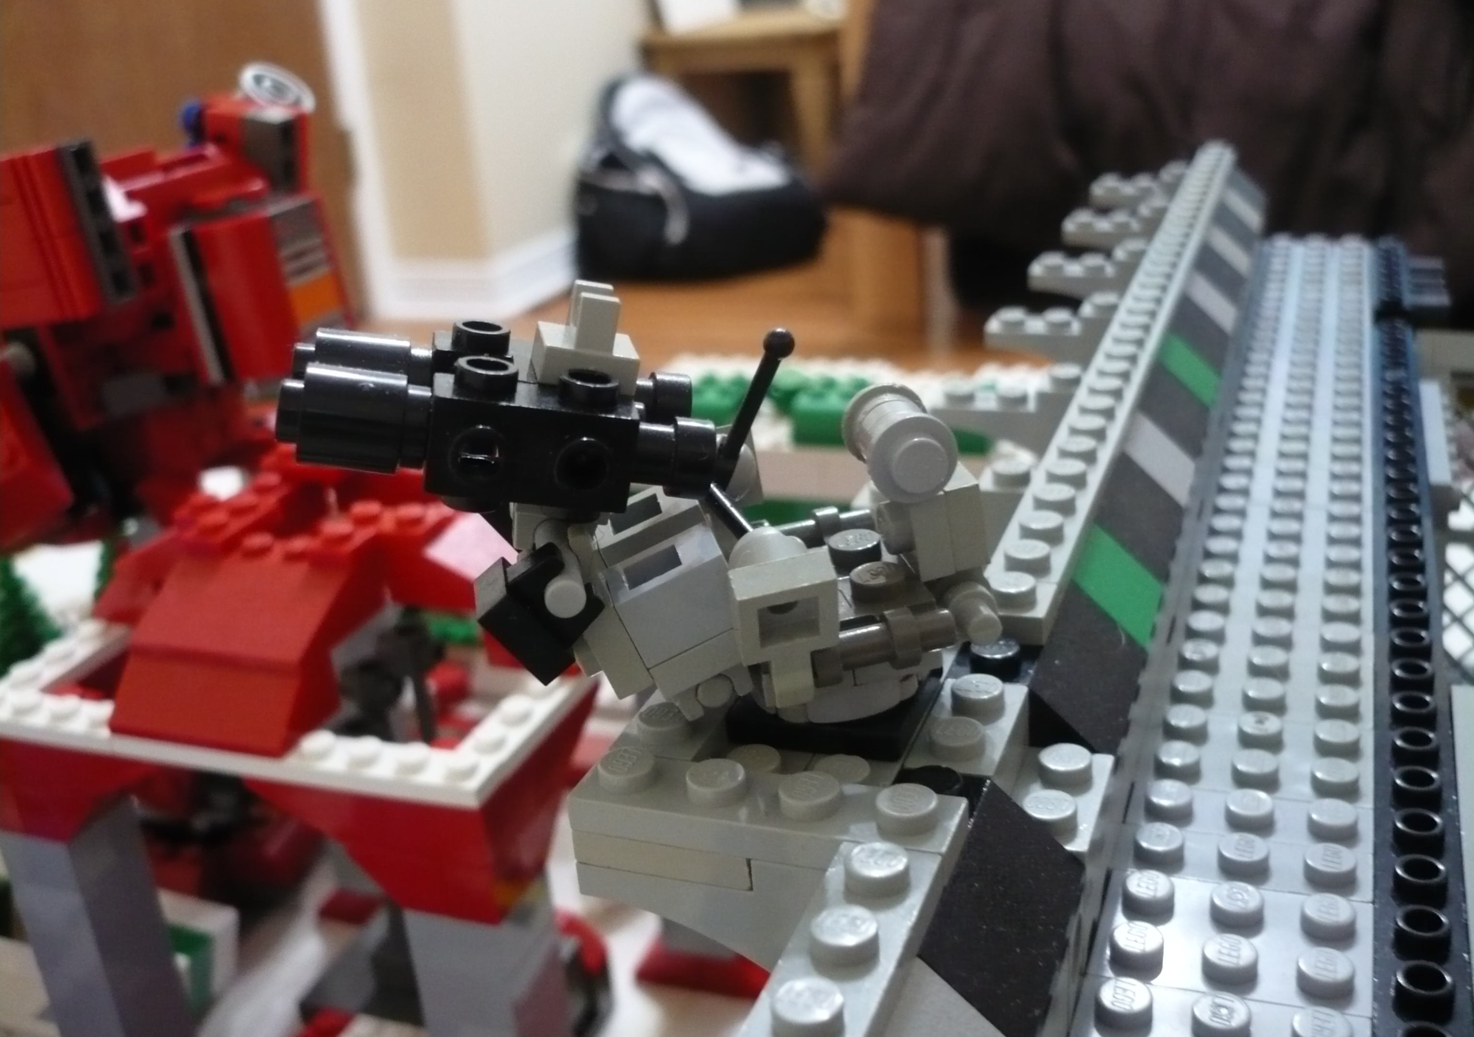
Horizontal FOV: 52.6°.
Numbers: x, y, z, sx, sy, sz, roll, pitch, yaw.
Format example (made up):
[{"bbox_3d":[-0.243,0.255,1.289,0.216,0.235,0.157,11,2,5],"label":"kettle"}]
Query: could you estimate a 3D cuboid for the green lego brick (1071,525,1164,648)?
[{"bbox_3d":[0.039,0.007,0.169,0.016,0.011,0.016,3,24,22],"label":"green lego brick"}]

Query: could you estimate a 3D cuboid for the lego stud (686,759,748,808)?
[{"bbox_3d":[-0.002,0.022,0.122,0.005,0.002,0.005,-5,22,2],"label":"lego stud"}]

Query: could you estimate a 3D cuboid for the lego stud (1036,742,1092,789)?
[{"bbox_3d":[0.031,0.023,0.141,0.005,0.002,0.005,3,24,22],"label":"lego stud"}]

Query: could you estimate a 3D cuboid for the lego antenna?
[{"bbox_3d":[0.001,-0.010,0.137,0.003,0.015,0.003,23,12,0],"label":"lego antenna"}]

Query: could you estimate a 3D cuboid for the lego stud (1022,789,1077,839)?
[{"bbox_3d":[0.028,0.026,0.134,0.005,0.002,0.005,3,24,22],"label":"lego stud"}]

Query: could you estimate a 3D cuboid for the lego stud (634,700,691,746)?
[{"bbox_3d":[-0.006,0.018,0.132,0.005,0.002,0.005,-5,22,2],"label":"lego stud"}]

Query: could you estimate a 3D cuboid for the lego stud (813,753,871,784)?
[{"bbox_3d":[0.009,0.022,0.127,0.005,0.002,0.005,3,24,22],"label":"lego stud"}]

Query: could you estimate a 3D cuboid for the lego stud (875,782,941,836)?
[{"bbox_3d":[0.014,0.023,0.119,0.005,0.002,0.005,-6,22,2],"label":"lego stud"}]

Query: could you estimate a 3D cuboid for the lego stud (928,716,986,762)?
[{"bbox_3d":[0.019,0.020,0.131,0.005,0.002,0.005,3,24,22],"label":"lego stud"}]

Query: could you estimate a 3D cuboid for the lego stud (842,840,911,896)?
[{"bbox_3d":[0.011,0.027,0.113,0.005,0.002,0.005,-6,22,2],"label":"lego stud"}]

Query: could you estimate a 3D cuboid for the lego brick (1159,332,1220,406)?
[{"bbox_3d":[0.069,-0.023,0.238,0.016,0.010,0.016,3,24,22],"label":"lego brick"}]

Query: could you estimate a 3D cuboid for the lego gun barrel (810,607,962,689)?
[{"bbox_3d":[0.013,0.011,0.130,0.014,0.006,0.005,-11,23,-10],"label":"lego gun barrel"}]

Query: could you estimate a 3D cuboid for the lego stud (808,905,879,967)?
[{"bbox_3d":[0.008,0.030,0.106,0.005,0.002,0.005,-6,22,2],"label":"lego stud"}]

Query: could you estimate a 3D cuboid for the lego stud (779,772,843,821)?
[{"bbox_3d":[0.006,0.022,0.119,0.005,0.002,0.005,-5,22,2],"label":"lego stud"}]

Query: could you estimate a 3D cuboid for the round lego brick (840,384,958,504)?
[{"bbox_3d":[0.015,-0.007,0.137,0.008,0.008,0.011,-11,23,-10],"label":"round lego brick"}]

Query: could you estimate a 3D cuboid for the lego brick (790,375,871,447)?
[{"bbox_3d":[0.026,-0.028,0.378,0.016,0.011,0.023,3,24,22],"label":"lego brick"}]

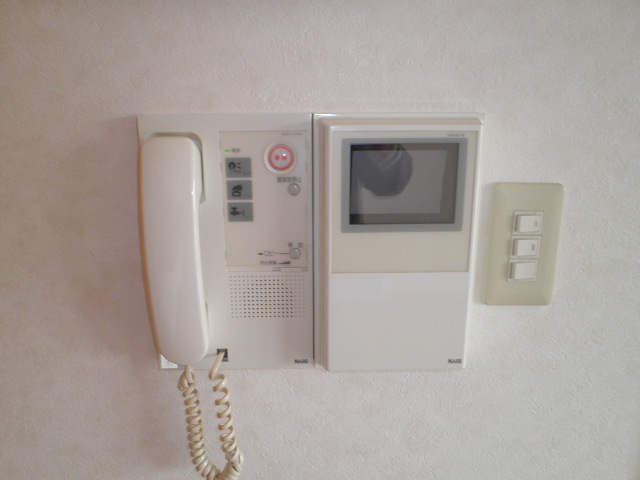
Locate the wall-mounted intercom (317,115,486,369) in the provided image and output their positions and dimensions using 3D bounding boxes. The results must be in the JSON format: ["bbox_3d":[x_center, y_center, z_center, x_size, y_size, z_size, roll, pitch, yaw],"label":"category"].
[{"bbox_3d":[0.071,0.010,0.444,0.152,0.245,0.042,0,13,-1],"label":"wall-mounted intercom"}]

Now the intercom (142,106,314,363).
[{"bbox_3d":[-0.080,0.010,0.432,0.150,0.241,0.058,0,13,-1],"label":"intercom"}]

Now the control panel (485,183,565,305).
[{"bbox_3d":[0.197,0.006,0.462,0.070,0.121,0.012,0,13,-1],"label":"control panel"}]

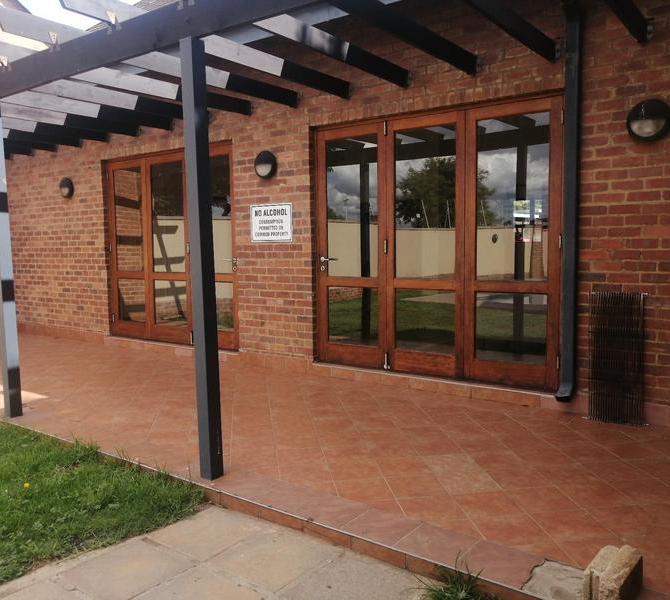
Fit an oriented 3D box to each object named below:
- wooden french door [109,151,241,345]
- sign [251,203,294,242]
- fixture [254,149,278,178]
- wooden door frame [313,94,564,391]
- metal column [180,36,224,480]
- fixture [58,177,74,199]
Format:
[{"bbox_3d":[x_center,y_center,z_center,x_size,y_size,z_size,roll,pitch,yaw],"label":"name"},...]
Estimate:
[{"bbox_3d":[-2.082,-0.647,7.925,2.510,2.405,0.100,3,7,36],"label":"wooden french door"},{"bbox_3d":[-0.702,-0.836,6.747,0.597,0.404,0.020,3,7,36],"label":"sign"},{"bbox_3d":[-0.756,-1.452,6.673,0.295,0.295,0.090,3,7,36],"label":"fixture"},{"bbox_3d":[0.833,-0.482,5.794,2.515,2.449,0.100,3,7,36],"label":"wooden door frame"},{"bbox_3d":[-0.791,-0.200,3.735,0.102,2.607,0.100,3,7,36],"label":"metal column"},{"bbox_3d":[-3.866,-1.615,8.947,0.295,0.295,0.090,3,7,36],"label":"fixture"}]

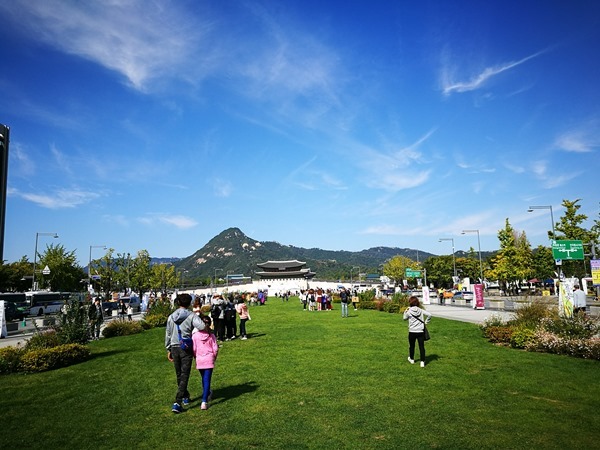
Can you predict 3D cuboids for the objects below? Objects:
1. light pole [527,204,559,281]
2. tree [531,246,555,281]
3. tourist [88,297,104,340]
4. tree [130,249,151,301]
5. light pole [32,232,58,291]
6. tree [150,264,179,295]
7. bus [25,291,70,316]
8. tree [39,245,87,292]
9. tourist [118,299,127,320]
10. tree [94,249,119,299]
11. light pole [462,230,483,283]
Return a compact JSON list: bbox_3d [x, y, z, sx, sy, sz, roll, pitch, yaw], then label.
[{"bbox_3d":[29.502,3.185,56.164,2.900,11.051,0.450,-2,-8,-2],"label":"light pole"},{"bbox_3d":[36.197,6.656,70.000,4.600,7.400,4.600,-1,-7,0],"label":"tree"},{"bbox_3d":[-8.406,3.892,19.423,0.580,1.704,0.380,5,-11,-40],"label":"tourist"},{"bbox_3d":[-38.955,12.450,114.477,5.800,12.700,5.800,-1,-8,0],"label":"tree"},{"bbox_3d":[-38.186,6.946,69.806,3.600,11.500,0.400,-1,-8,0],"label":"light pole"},{"bbox_3d":[-40.402,16.705,139.129,8.000,10.800,8.000,-1,-8,0],"label":"tree"},{"bbox_3d":[-37.862,11.636,69.291,2.500,3.279,11.300,-2,-8,-2],"label":"bus"},{"bbox_3d":[-41.726,9.128,81.627,8.500,11.500,8.500,-1,-8,0],"label":"tree"},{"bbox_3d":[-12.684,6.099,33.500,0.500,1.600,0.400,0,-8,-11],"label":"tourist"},{"bbox_3d":[-39.279,10.048,95.000,5.000,10.400,5.000,-1,-7,0],"label":"tree"},{"bbox_3d":[29.487,6.368,80.000,2.900,10.800,0.400,-1,-7,0],"label":"light pole"}]

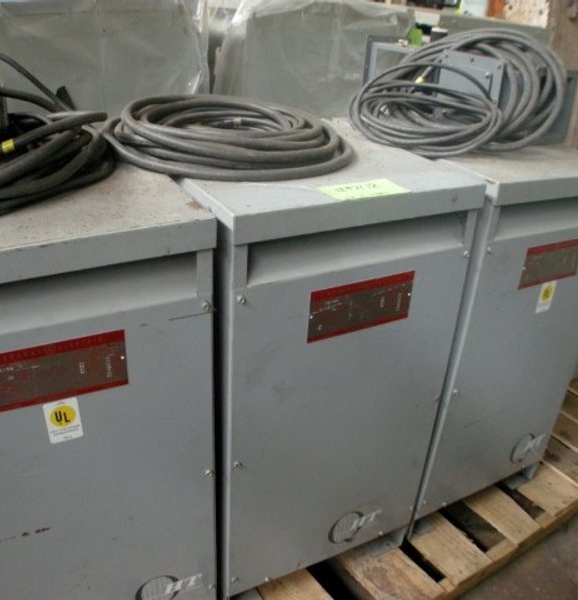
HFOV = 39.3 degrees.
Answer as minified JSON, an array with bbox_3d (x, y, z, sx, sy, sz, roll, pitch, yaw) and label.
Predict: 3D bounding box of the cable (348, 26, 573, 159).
[{"bbox_3d":[0.425,-0.532,2.028,0.549,0.266,0.278,-7,30,-21],"label":"cable"}]

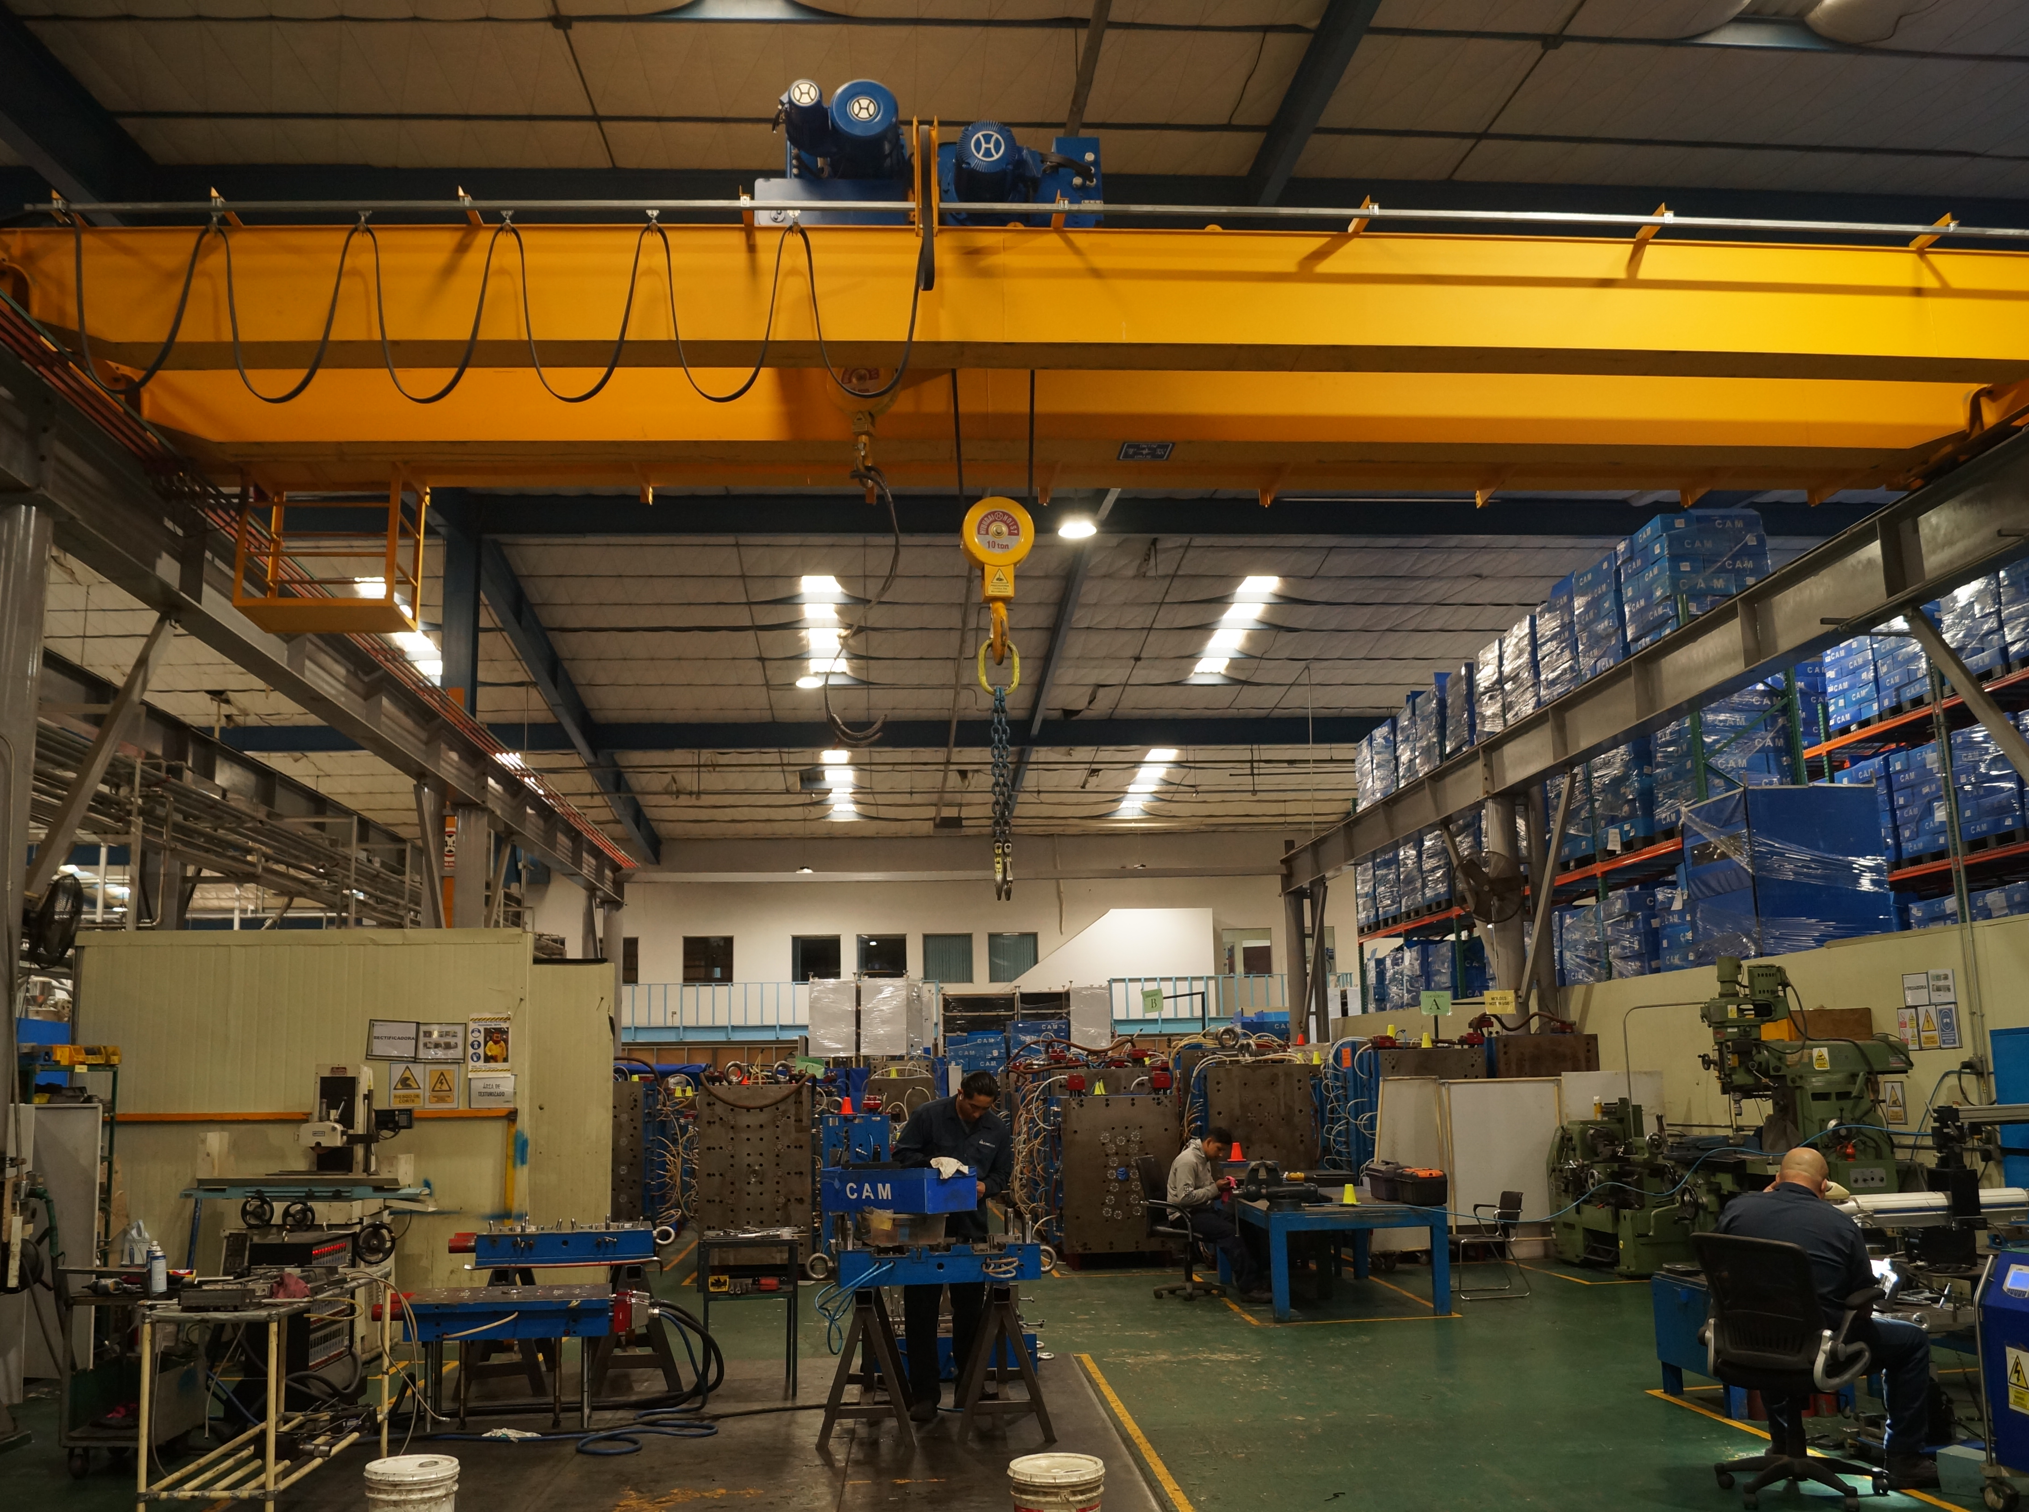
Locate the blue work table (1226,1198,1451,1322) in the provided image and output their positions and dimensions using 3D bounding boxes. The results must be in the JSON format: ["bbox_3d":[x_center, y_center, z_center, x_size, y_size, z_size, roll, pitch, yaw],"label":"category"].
[{"bbox_3d":[2.259,3.633,12.567,1.210,0.690,2.250,-1,-11,-5],"label":"blue work table"}]

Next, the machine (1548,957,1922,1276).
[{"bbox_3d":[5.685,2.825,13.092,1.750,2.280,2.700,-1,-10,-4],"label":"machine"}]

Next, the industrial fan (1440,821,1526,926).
[{"bbox_3d":[5.588,1.515,20.186,0.880,0.920,0.450,-5,-11,20],"label":"industrial fan"}]

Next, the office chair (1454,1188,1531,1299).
[{"bbox_3d":[3.499,3.598,12.640,0.580,0.800,0.540,-3,-10,7],"label":"office chair"}]

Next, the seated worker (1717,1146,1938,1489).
[{"bbox_3d":[3.250,2.231,6.904,0.780,1.240,0.580,6,-12,-37],"label":"seated worker"}]

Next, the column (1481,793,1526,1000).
[{"bbox_3d":[5.951,2.891,20.178,0.360,4.830,0.360,-1,-11,-5],"label":"column"}]

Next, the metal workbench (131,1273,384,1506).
[{"bbox_3d":[-2.840,2.507,6.527,0.480,0.880,1.500,-1,-11,-5],"label":"metal workbench"}]

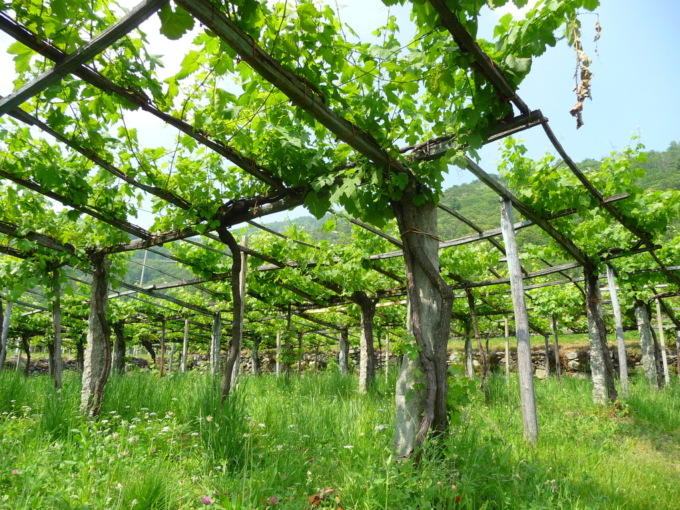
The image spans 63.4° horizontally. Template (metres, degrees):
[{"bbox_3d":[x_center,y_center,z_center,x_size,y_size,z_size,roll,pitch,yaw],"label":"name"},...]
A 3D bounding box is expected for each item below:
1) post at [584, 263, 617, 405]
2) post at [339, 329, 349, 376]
[{"bbox_3d":[3.954,1.180,8.316,0.320,2.037,0.260,-4,-11,25],"label":"post"},{"bbox_3d":[0.123,3.438,19.342,0.310,1.694,0.270,1,-10,1],"label":"post"}]

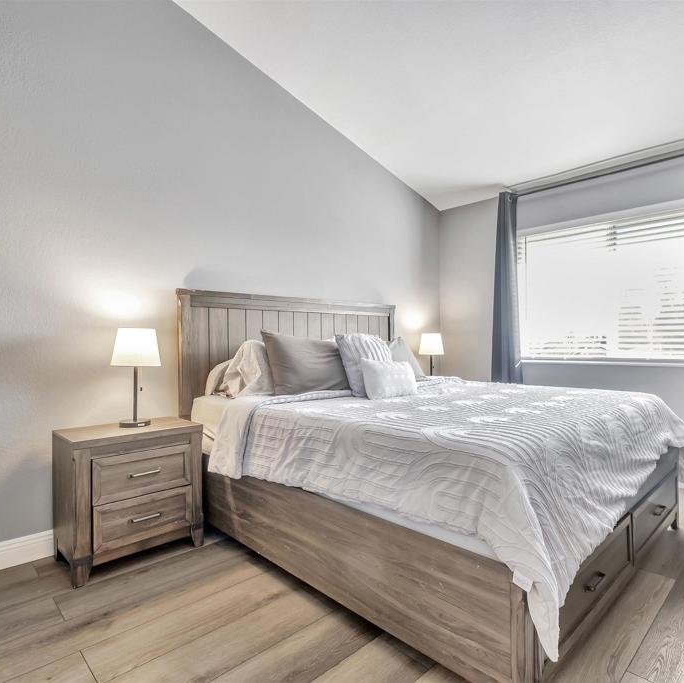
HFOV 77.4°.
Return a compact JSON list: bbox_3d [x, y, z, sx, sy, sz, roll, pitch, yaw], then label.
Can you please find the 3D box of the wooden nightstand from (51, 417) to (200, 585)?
[{"bbox_3d":[-1.119,0.790,2.273,0.624,0.659,0.403,0,-1,-43],"label":"wooden nightstand"}]

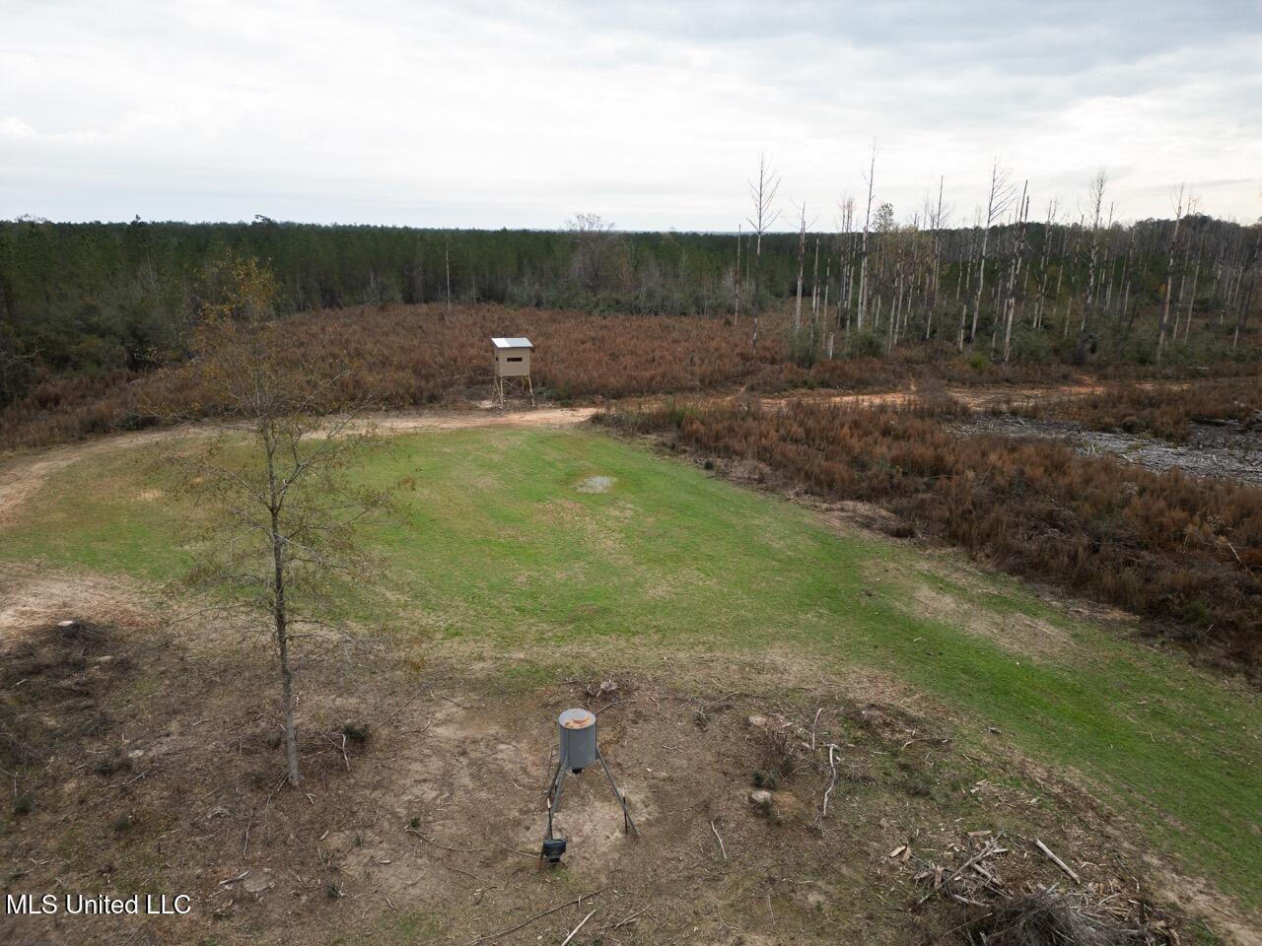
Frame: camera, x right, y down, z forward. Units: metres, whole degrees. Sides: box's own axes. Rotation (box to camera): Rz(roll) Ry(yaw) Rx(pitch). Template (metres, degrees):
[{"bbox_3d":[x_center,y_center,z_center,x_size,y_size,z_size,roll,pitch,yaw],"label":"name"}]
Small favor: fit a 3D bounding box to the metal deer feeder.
[{"bbox_3d":[-0.720,4.992,14.443,1.600,2.050,1.600,0,16,0],"label":"metal deer feeder"}]

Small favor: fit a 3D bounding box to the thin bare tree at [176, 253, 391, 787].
[{"bbox_3d":[-5.850,1.169,14.592,3.800,9.340,3.600,0,16,0],"label":"thin bare tree"}]

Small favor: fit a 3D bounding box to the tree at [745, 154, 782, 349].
[{"bbox_3d":[10.639,-17.355,69.996,2.840,15.380,2.800,0,16,0],"label":"tree"}]

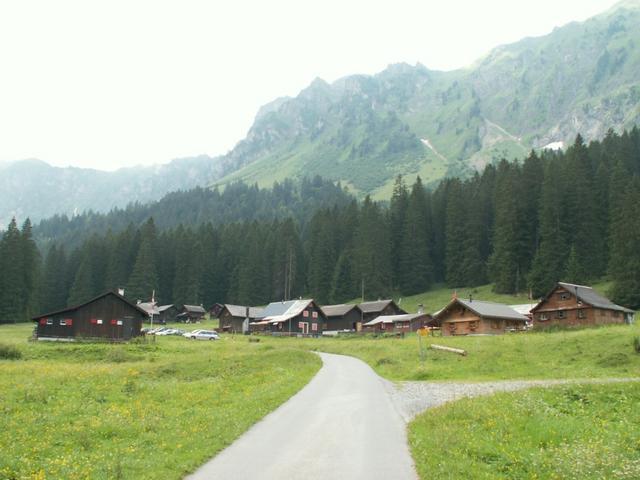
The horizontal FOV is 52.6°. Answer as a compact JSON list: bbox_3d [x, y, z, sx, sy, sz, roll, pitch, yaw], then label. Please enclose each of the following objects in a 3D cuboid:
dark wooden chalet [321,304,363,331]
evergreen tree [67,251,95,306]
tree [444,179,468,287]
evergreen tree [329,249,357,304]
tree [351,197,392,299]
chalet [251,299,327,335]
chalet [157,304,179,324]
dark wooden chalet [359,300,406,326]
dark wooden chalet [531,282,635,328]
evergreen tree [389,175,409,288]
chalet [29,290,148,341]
[{"bbox_3d":[3.343,14.450,118.881,5.200,4.900,9.600,9,-13,-40],"label":"dark wooden chalet"},{"bbox_3d":[-61.840,11.050,167.090,7.700,16.780,7.700,3,-9,-20],"label":"evergreen tree"},{"bbox_3d":[35.276,-2.157,168.082,6.500,28.560,6.500,-2,-10,12],"label":"tree"},{"bbox_3d":[6.260,9.410,172.360,6.910,14.420,6.910,0,-8,2],"label":"evergreen tree"},{"bbox_3d":[13.780,1.957,174.427,8.500,28.150,8.500,0,-10,5],"label":"tree"},{"bbox_3d":[-5.156,13.126,107.651,8.800,5.900,11.800,8,-13,-37],"label":"chalet"},{"bbox_3d":[-33.920,16.060,140.060,4.500,4.200,5.000,7,-11,-39],"label":"chalet"},{"bbox_3d":[10.980,15.512,131.256,8.000,5.900,10.200,9,-13,-40],"label":"dark wooden chalet"},{"bbox_3d":[34.160,8.968,85.326,9.000,6.000,9.100,8,-13,-35],"label":"dark wooden chalet"},{"bbox_3d":[20.120,-2.240,165.870,5.860,29.840,5.860,-1,-8,7],"label":"evergreen tree"},{"bbox_3d":[-26.418,9.192,75.689,12.500,5.500,10.000,3,-11,-17],"label":"chalet"}]

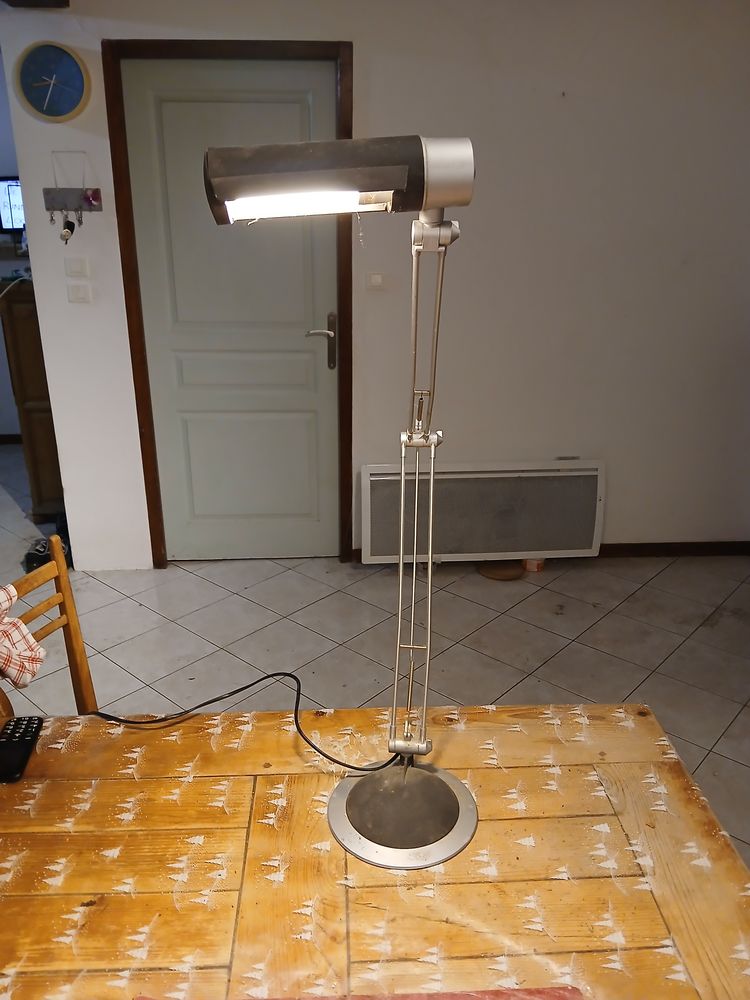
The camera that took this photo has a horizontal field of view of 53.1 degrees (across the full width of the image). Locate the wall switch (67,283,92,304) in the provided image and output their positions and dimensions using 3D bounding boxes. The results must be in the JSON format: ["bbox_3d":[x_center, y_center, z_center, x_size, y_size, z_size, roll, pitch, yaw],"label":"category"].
[{"bbox_3d":[-1.182,-0.825,3.004,0.081,0.081,0.013,-1,20,-5],"label":"wall switch"}]

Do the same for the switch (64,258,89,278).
[{"bbox_3d":[-1.179,-0.919,2.970,0.081,0.081,0.013,-1,20,-5],"label":"switch"}]

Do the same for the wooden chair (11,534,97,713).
[{"bbox_3d":[-0.491,0.578,1.379,0.460,0.900,0.420,7,21,17],"label":"wooden chair"}]

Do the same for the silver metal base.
[{"bbox_3d":[0.037,0.399,0.983,0.197,0.025,0.197,1,20,1],"label":"silver metal base"}]

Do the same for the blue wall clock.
[{"bbox_3d":[-1.170,-1.523,2.738,0.257,0.257,0.040,-1,20,-5],"label":"blue wall clock"}]

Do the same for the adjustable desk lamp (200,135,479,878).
[{"bbox_3d":[-0.006,0.010,0.921,0.293,0.800,0.335,1,20,1],"label":"adjustable desk lamp"}]

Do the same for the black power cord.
[{"bbox_3d":[-0.202,0.317,1.109,0.485,0.090,0.155,1,20,1],"label":"black power cord"}]

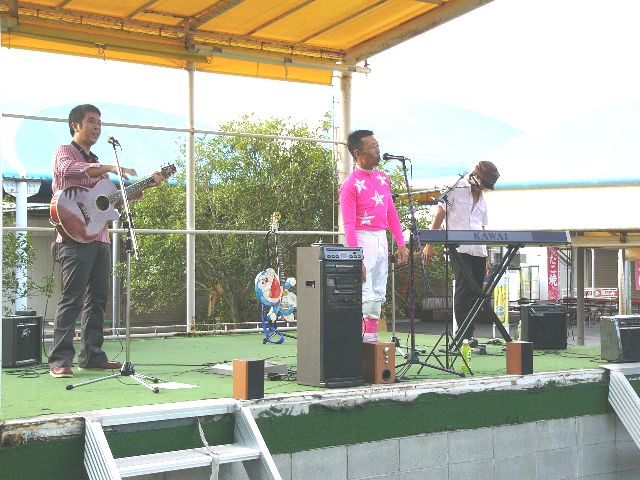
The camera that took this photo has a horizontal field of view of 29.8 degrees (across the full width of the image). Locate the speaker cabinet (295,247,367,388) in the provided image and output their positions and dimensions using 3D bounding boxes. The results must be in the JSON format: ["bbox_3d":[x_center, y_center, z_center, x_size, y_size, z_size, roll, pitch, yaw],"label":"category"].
[{"bbox_3d":[0.061,0.445,7.130,0.280,0.825,0.270,0,0,-36],"label":"speaker cabinet"}]

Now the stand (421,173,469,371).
[{"bbox_3d":[0.800,0.211,7.780,0.370,1.300,0.400,0,0,26],"label":"stand"}]

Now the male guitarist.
[{"bbox_3d":[-1.400,-0.009,7.730,0.680,1.740,0.520,0,0,-41],"label":"male guitarist"}]

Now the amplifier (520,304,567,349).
[{"bbox_3d":[1.795,0.694,9.630,0.330,0.350,0.210,0,0,-9],"label":"amplifier"}]

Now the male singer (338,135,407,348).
[{"bbox_3d":[0.352,0.058,8.200,0.500,1.610,0.330,0,0,-38],"label":"male singer"}]

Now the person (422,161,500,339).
[{"bbox_3d":[1.145,0.115,9.700,0.600,1.510,0.420,0,0,-14],"label":"person"}]

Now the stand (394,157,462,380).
[{"bbox_3d":[0.580,0.155,7.630,0.580,1.410,0.620,0,0,-34],"label":"stand"}]

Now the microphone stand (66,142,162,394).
[{"bbox_3d":[-1.147,0.117,7.030,0.590,1.480,0.660,0,0,-34],"label":"microphone stand"}]

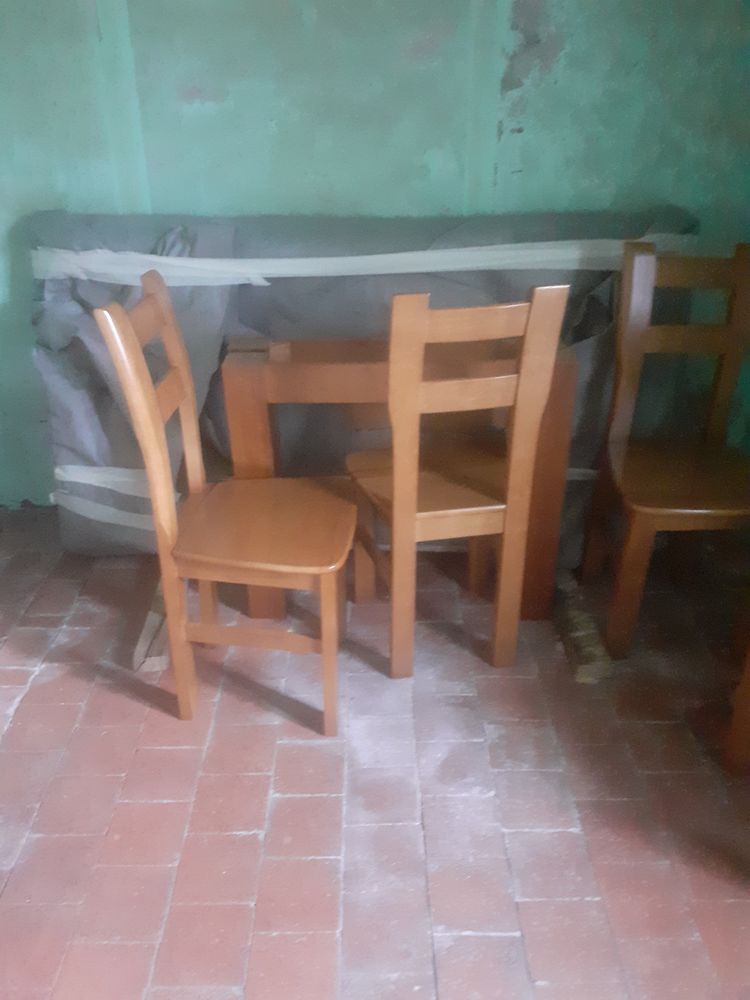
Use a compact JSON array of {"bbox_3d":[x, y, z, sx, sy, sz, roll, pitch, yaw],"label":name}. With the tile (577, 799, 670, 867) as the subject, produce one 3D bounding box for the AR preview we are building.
[{"bbox_3d":[0.503,0.679,1.589,0.156,0.016,0.150,0,28,0],"label":"tile"}]

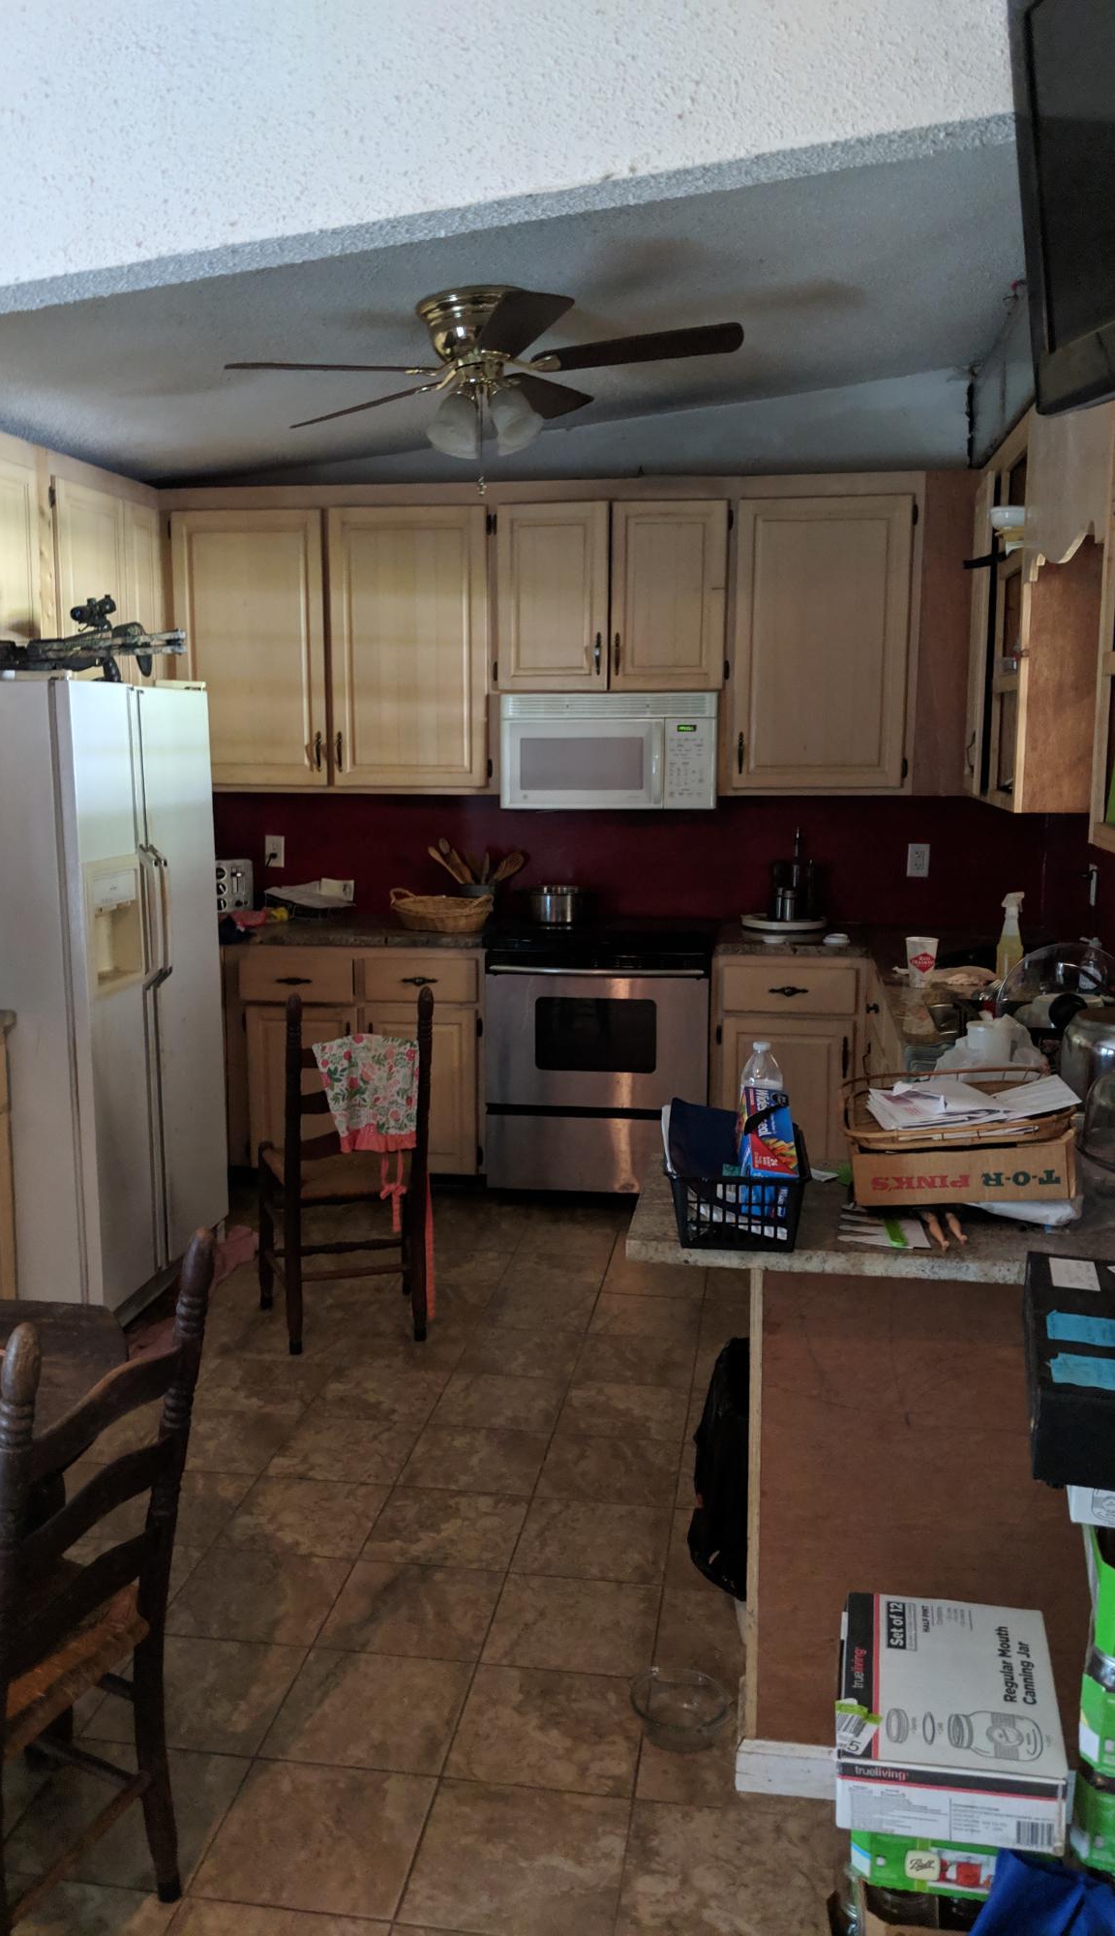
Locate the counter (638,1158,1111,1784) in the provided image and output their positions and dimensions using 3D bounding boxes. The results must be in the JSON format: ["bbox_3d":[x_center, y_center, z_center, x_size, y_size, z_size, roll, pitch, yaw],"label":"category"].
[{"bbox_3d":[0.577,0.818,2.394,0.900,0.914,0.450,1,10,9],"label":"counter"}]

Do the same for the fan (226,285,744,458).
[{"bbox_3d":[-0.178,-1.458,3.751,1.280,0.390,1.280,1,10,9],"label":"fan"}]

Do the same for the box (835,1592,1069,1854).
[{"bbox_3d":[0.452,0.865,1.752,0.235,0.088,0.302,0,10,13],"label":"box"}]

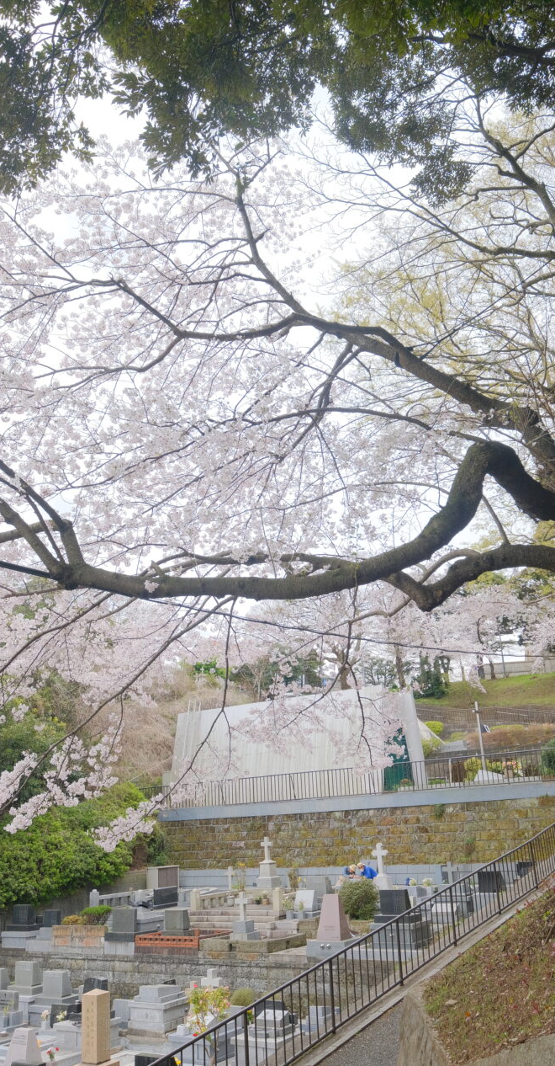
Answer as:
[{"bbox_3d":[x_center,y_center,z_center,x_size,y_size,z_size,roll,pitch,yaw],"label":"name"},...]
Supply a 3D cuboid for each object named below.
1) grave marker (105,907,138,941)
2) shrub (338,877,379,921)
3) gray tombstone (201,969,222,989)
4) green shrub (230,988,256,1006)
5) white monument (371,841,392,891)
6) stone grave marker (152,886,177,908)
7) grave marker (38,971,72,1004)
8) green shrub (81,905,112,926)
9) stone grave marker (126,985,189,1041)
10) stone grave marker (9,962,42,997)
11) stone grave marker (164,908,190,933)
[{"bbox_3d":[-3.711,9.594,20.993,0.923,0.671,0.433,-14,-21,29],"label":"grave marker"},{"bbox_3d":[1.940,8.702,20.400,0.950,0.950,0.900,-3,-18,-1],"label":"shrub"},{"bbox_3d":[-1.313,9.366,17.221,0.453,1.133,0.227,-14,-21,29],"label":"gray tombstone"},{"bbox_3d":[-0.698,9.551,17.582,0.505,0.515,0.505,-3,-18,-1],"label":"green shrub"},{"bbox_3d":[3.304,10.634,27.067,0.597,1.660,0.494,-14,-21,29],"label":"white monument"},{"bbox_3d":[-3.159,10.045,23.664,0.206,0.473,0.998,-14,-21,29],"label":"stone grave marker"},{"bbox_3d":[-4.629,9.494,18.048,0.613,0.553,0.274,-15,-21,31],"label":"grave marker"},{"bbox_3d":[-4.311,9.092,20.400,0.740,0.500,0.650,-15,-21,31],"label":"green shrub"},{"bbox_3d":[-2.270,9.147,16.554,0.931,0.851,0.768,-15,-21,31],"label":"stone grave marker"},{"bbox_3d":[-5.906,10.509,20.301,0.786,0.670,0.453,-14,-21,29],"label":"stone grave marker"},{"bbox_3d":[-2.278,8.815,19.549,0.528,0.446,0.260,-15,-21,31],"label":"stone grave marker"}]

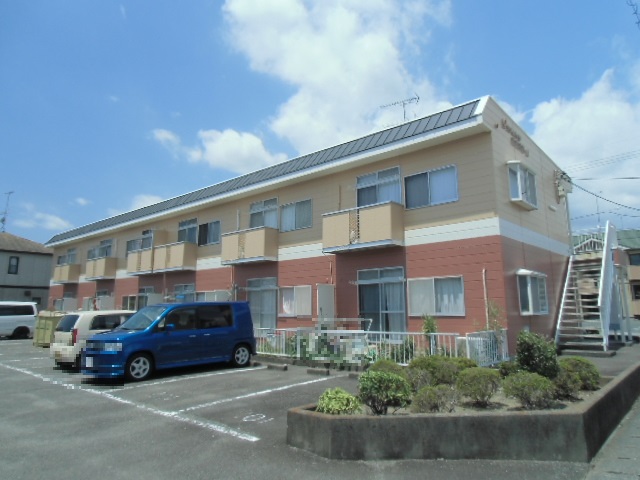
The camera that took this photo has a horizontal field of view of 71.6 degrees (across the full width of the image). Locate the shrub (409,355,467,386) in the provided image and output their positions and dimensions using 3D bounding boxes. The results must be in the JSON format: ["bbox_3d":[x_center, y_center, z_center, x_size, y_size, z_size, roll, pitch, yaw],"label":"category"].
[{"bbox_3d":[1.774,1.953,6.746,0.880,0.450,0.820,-8,-12,40],"label":"shrub"}]

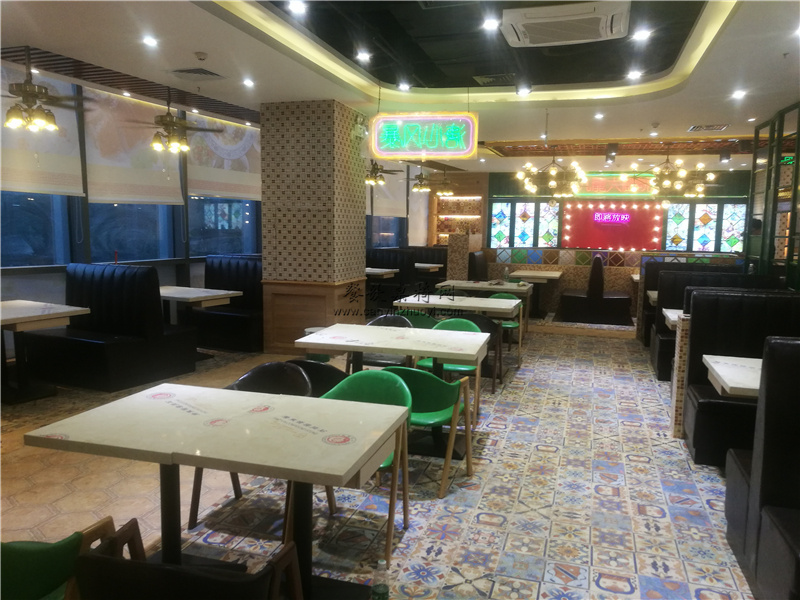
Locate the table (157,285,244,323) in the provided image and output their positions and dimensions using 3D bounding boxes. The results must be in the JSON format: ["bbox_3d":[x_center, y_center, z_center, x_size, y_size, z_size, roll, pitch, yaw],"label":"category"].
[{"bbox_3d":[-2.563,0.285,7.203,1.180,0.750,0.820,4,7,25],"label":"table"}]

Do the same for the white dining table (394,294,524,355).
[{"bbox_3d":[0.620,0.392,6.632,1.206,0.754,0.784,3,7,16],"label":"white dining table"}]

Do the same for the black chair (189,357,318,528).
[{"bbox_3d":[-0.742,0.749,3.257,0.543,0.769,0.533,2,7,14],"label":"black chair"}]

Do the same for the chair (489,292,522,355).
[{"bbox_3d":[1.185,0.335,7.217,0.520,0.770,0.560,3,7,17],"label":"chair"}]

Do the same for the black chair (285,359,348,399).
[{"bbox_3d":[-0.501,0.676,3.800,0.530,0.770,0.510,3,7,20],"label":"black chair"}]

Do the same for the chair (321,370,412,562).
[{"bbox_3d":[-0.215,0.778,3.072,0.543,0.769,0.533,3,7,20],"label":"chair"}]

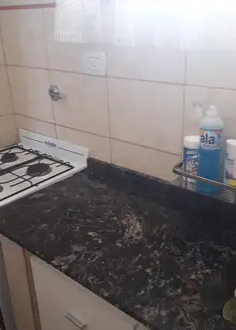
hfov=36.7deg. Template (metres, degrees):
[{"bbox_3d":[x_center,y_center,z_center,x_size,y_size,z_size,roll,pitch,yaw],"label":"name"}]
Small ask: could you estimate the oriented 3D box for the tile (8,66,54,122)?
[{"bbox_3d":[-0.428,-0.353,1.758,0.347,0.251,0.010,17,30,38],"label":"tile"}]

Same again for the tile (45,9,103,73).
[{"bbox_3d":[-0.174,-0.503,1.445,0.347,0.251,0.010,17,30,38],"label":"tile"}]

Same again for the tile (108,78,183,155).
[{"bbox_3d":[0.097,-0.189,1.328,0.347,0.251,0.010,17,30,38],"label":"tile"}]

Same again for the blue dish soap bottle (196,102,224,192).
[{"bbox_3d":[0.285,-0.045,1.109,0.080,0.285,0.055,17,30,38],"label":"blue dish soap bottle"}]

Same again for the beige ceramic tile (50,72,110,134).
[{"bbox_3d":[-0.166,-0.271,1.543,0.347,0.251,0.010,17,30,38],"label":"beige ceramic tile"}]

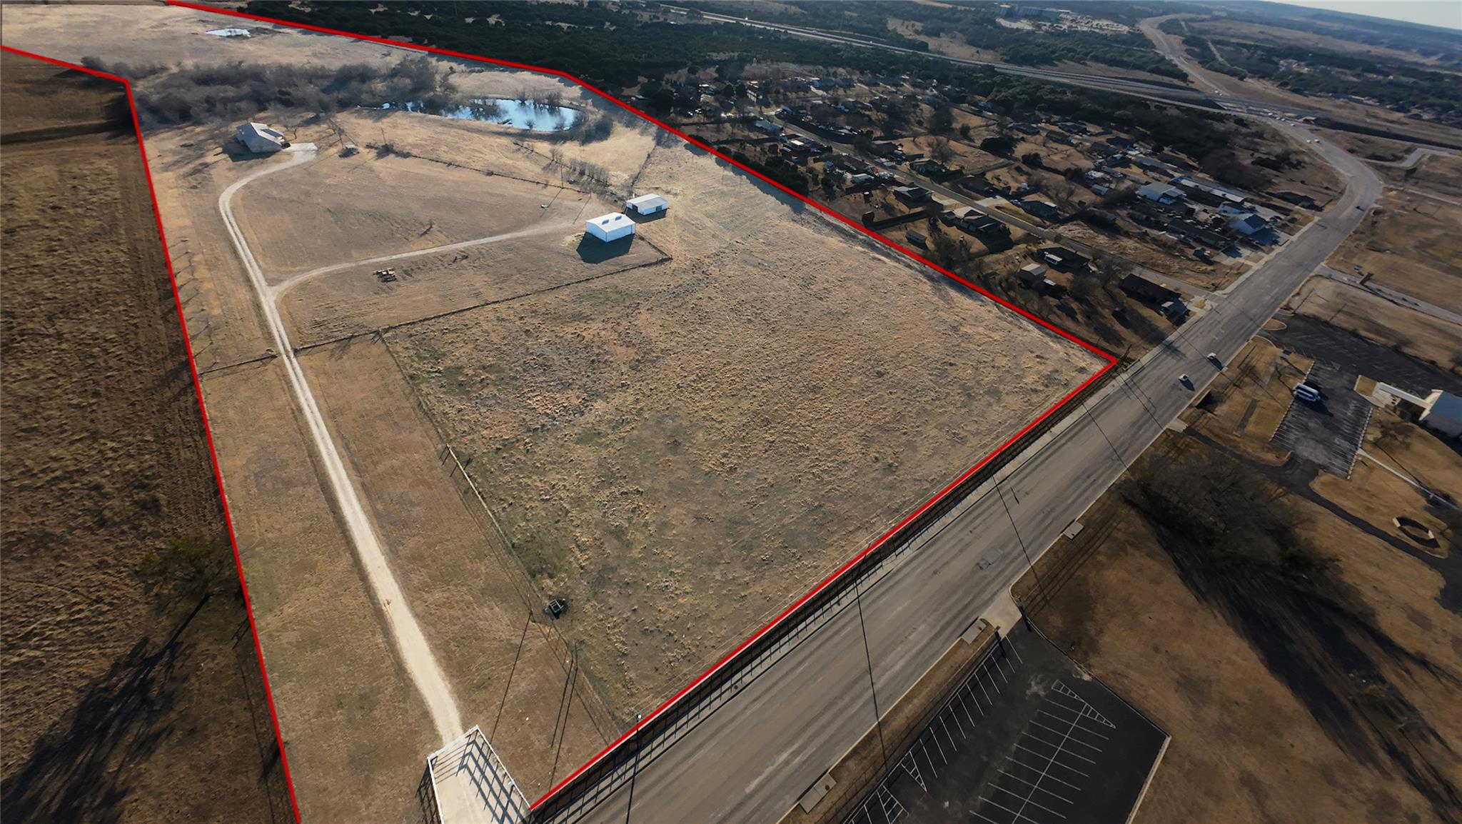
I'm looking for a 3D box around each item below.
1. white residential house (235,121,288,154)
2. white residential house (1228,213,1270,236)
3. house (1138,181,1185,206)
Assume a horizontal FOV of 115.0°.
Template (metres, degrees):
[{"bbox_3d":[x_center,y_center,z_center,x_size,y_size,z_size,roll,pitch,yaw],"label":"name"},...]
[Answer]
[{"bbox_3d":[-221.034,-129.622,218.800,13.900,5.100,29.500,-32,58,-32],"label":"white residential house"},{"bbox_3d":[303.776,-111.298,273.460,22.500,5.300,12.400,-25,55,-28],"label":"white residential house"},{"bbox_3d":[275.061,-139.878,296.661,21.500,5.000,18.500,-25,55,-28],"label":"house"}]

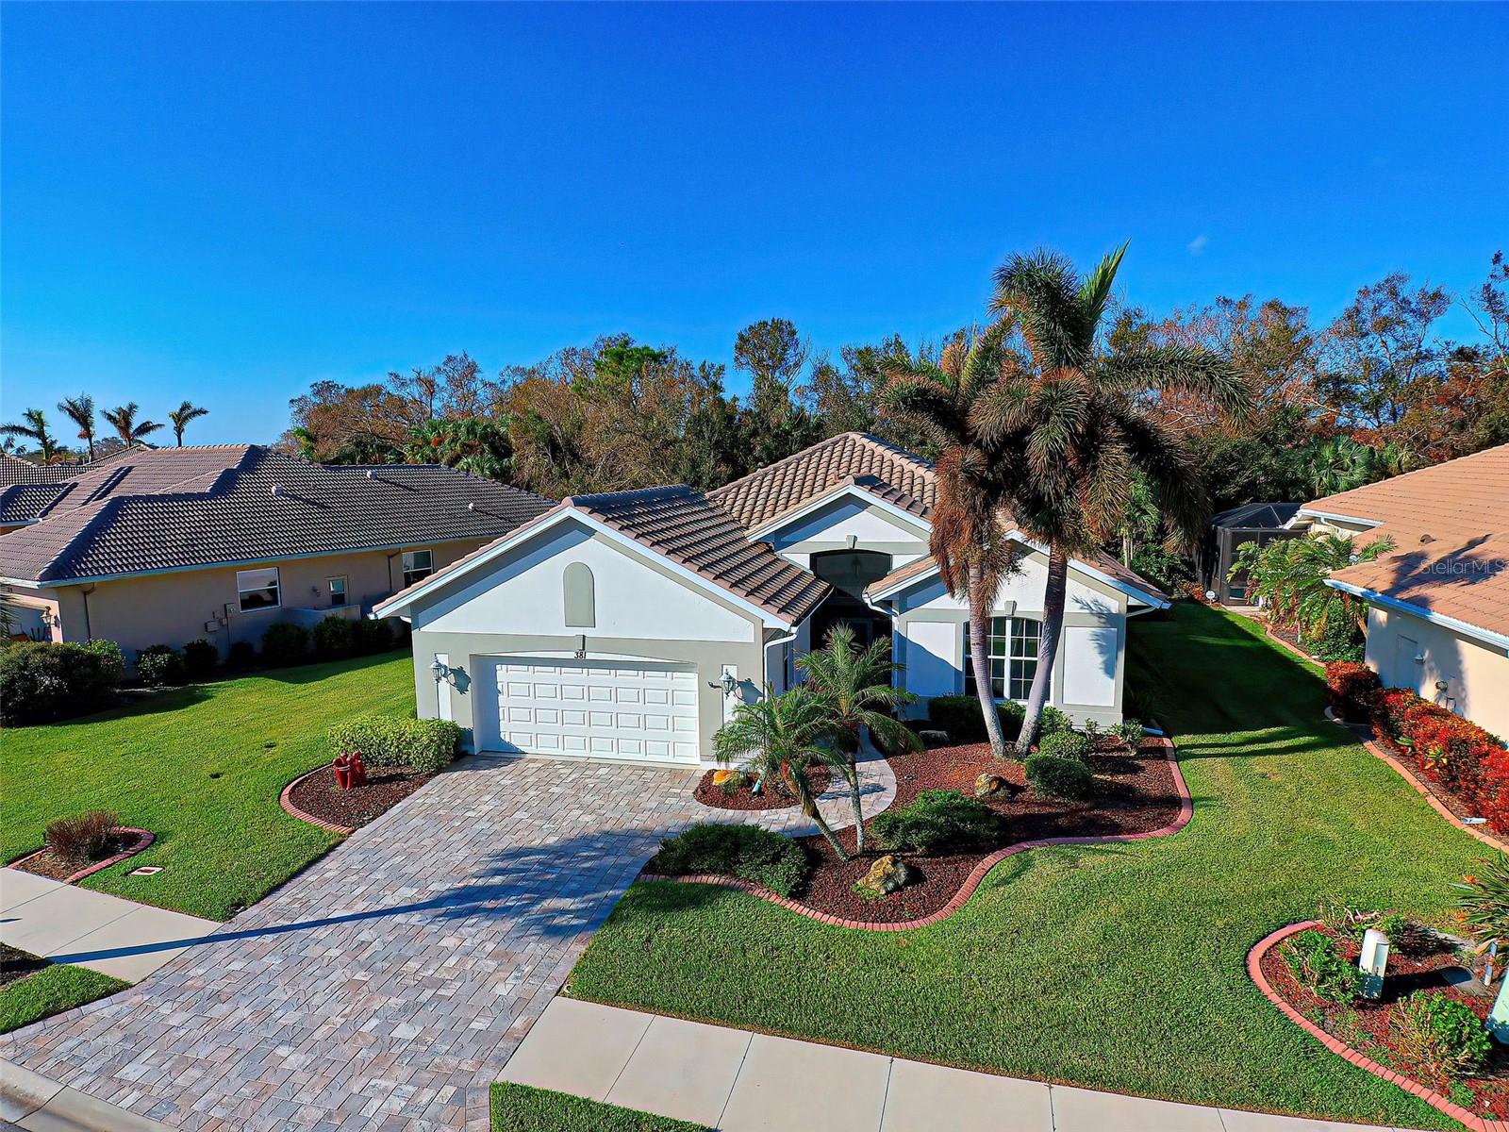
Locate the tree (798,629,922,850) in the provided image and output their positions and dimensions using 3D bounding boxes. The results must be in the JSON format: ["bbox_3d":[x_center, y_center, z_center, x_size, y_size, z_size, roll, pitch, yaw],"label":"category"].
[{"bbox_3d":[1.584,2.652,11.346,1.846,3.564,1.900,0,6,8],"label":"tree"}]

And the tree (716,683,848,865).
[{"bbox_3d":[0.409,3.121,11.162,2.066,2.695,1.950,0,6,2],"label":"tree"}]

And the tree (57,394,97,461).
[{"bbox_3d":[-51.240,-6.353,56.675,2.400,13.302,2.800,-6,8,-42],"label":"tree"}]

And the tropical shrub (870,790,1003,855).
[{"bbox_3d":[2.790,3.898,11.473,1.990,0.750,1.430,1,8,14],"label":"tropical shrub"}]

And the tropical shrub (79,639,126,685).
[{"bbox_3d":[-18.175,2.697,20.689,1.120,1.310,1.120,1,8,14],"label":"tropical shrub"}]

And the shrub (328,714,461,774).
[{"bbox_3d":[-7.471,3.673,15.400,2.750,0.880,1.150,1,6,11],"label":"shrub"}]

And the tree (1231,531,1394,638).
[{"bbox_3d":[16.788,0.637,22.470,4.180,3.470,3.880,1,8,14],"label":"tree"}]

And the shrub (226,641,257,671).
[{"bbox_3d":[-16.837,2.902,24.365,0.880,0.850,0.920,-5,7,-35],"label":"shrub"}]

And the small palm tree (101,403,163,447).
[{"bbox_3d":[-50.134,-6.644,60.380,3.888,13.099,4.000,-5,8,-39],"label":"small palm tree"}]

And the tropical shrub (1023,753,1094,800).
[{"bbox_3d":[5.346,3.649,13.029,1.140,0.710,1.140,1,8,14],"label":"tropical shrub"}]

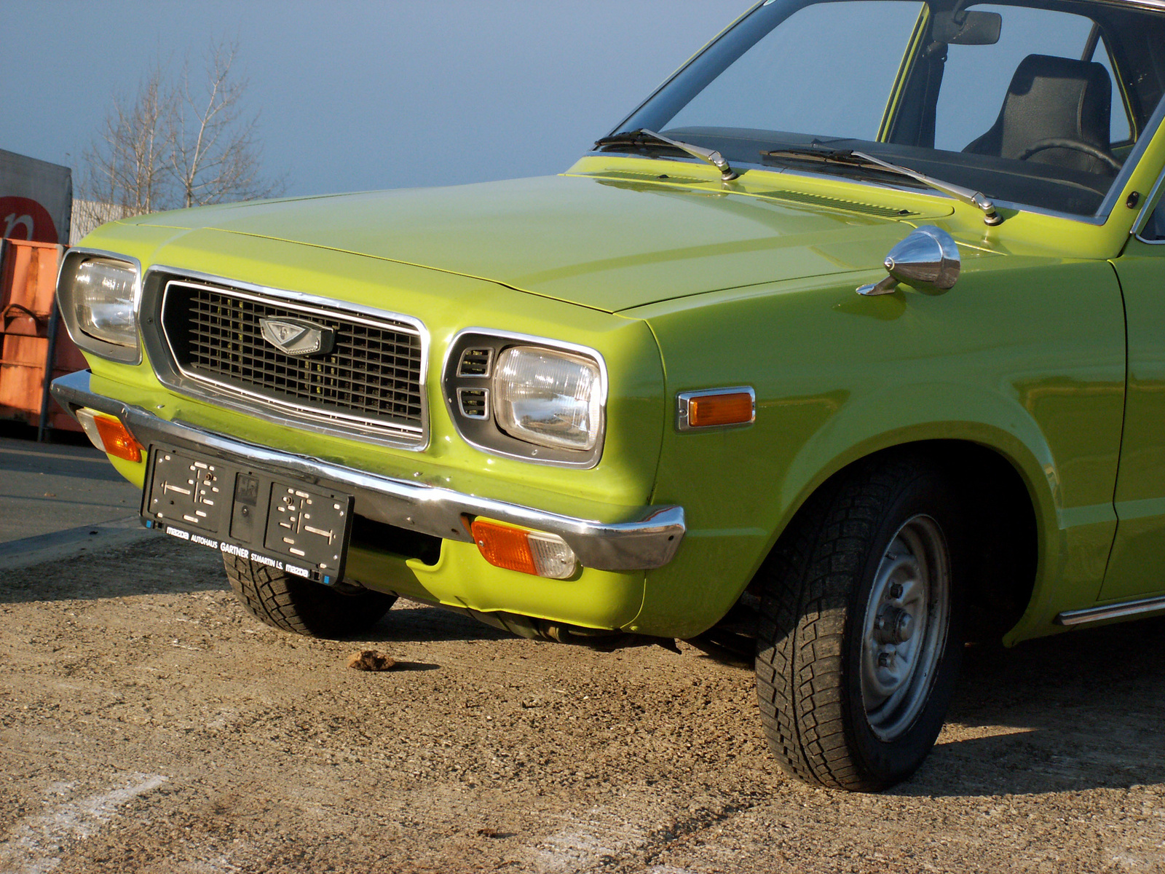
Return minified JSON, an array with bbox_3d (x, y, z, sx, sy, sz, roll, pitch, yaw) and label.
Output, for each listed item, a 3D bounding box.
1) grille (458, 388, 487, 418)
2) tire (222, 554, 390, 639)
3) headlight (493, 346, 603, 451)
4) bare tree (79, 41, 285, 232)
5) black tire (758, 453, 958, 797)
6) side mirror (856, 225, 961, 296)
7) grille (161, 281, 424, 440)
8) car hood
[{"bbox_3d":[-0.158,-0.051,4.458,0.025,0.048,0.072,-6,13,-43],"label":"grille"},{"bbox_3d":[-0.480,0.104,5.692,0.165,0.567,0.567,8,11,29],"label":"tire"},{"bbox_3d":[-0.047,-0.061,4.373,0.080,0.142,0.212,-6,13,-43],"label":"headlight"},{"bbox_3d":[-8.814,-5.024,66.000,4.600,7.400,4.400,3,4,0],"label":"bare tree"},{"bbox_3d":[0.457,0.298,4.835,0.165,0.567,0.567,8,11,28],"label":"black tire"},{"bbox_3d":[0.493,-0.269,4.634,0.195,0.118,0.118,-6,13,-43],"label":"side mirror"},{"bbox_3d":[-0.449,-0.136,4.773,0.085,0.170,0.680,-6,13,-43],"label":"grille"},{"bbox_3d":[-0.057,-0.354,5.099,0.930,0.110,1.250,-6,13,-43],"label":"car hood"}]

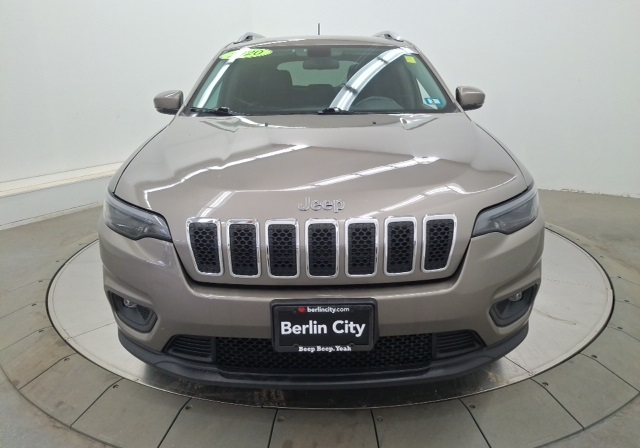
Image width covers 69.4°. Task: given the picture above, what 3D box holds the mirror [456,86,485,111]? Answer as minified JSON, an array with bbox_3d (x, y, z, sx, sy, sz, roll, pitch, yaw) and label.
[{"bbox_3d":[0.939,-0.802,2.917,0.190,0.155,0.150,-1,17,0],"label":"mirror"}]

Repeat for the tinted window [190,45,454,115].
[{"bbox_3d":[-0.008,-0.874,2.723,1.450,0.160,0.880,-1,45,0],"label":"tinted window"}]

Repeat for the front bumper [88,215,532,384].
[{"bbox_3d":[0.010,0.254,1.726,1.800,0.520,0.550,-1,17,0],"label":"front bumper"}]

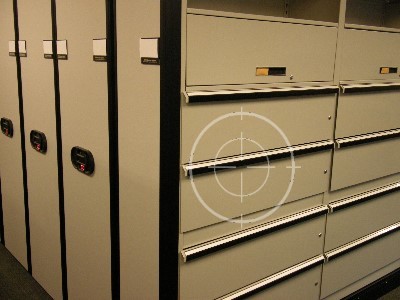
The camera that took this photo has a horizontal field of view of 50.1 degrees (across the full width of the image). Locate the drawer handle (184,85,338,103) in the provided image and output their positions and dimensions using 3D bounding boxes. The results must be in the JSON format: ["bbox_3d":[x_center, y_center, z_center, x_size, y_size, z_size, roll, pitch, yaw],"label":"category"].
[{"bbox_3d":[0.298,-0.235,1.753,0.900,0.038,0.035,-8,16,-38],"label":"drawer handle"}]

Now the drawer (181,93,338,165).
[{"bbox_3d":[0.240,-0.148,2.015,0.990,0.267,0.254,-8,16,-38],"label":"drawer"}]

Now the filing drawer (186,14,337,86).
[{"bbox_3d":[0.190,-0.422,1.863,0.866,0.245,0.350,-8,16,-38],"label":"filing drawer"}]

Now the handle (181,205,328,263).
[{"bbox_3d":[0.306,0.374,2.010,0.949,0.039,0.035,-8,16,-38],"label":"handle"}]

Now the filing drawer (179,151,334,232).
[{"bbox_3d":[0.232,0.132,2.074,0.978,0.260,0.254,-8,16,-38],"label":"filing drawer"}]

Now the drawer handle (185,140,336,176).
[{"bbox_3d":[0.314,0.027,1.934,0.949,0.039,0.035,-8,16,-38],"label":"drawer handle"}]

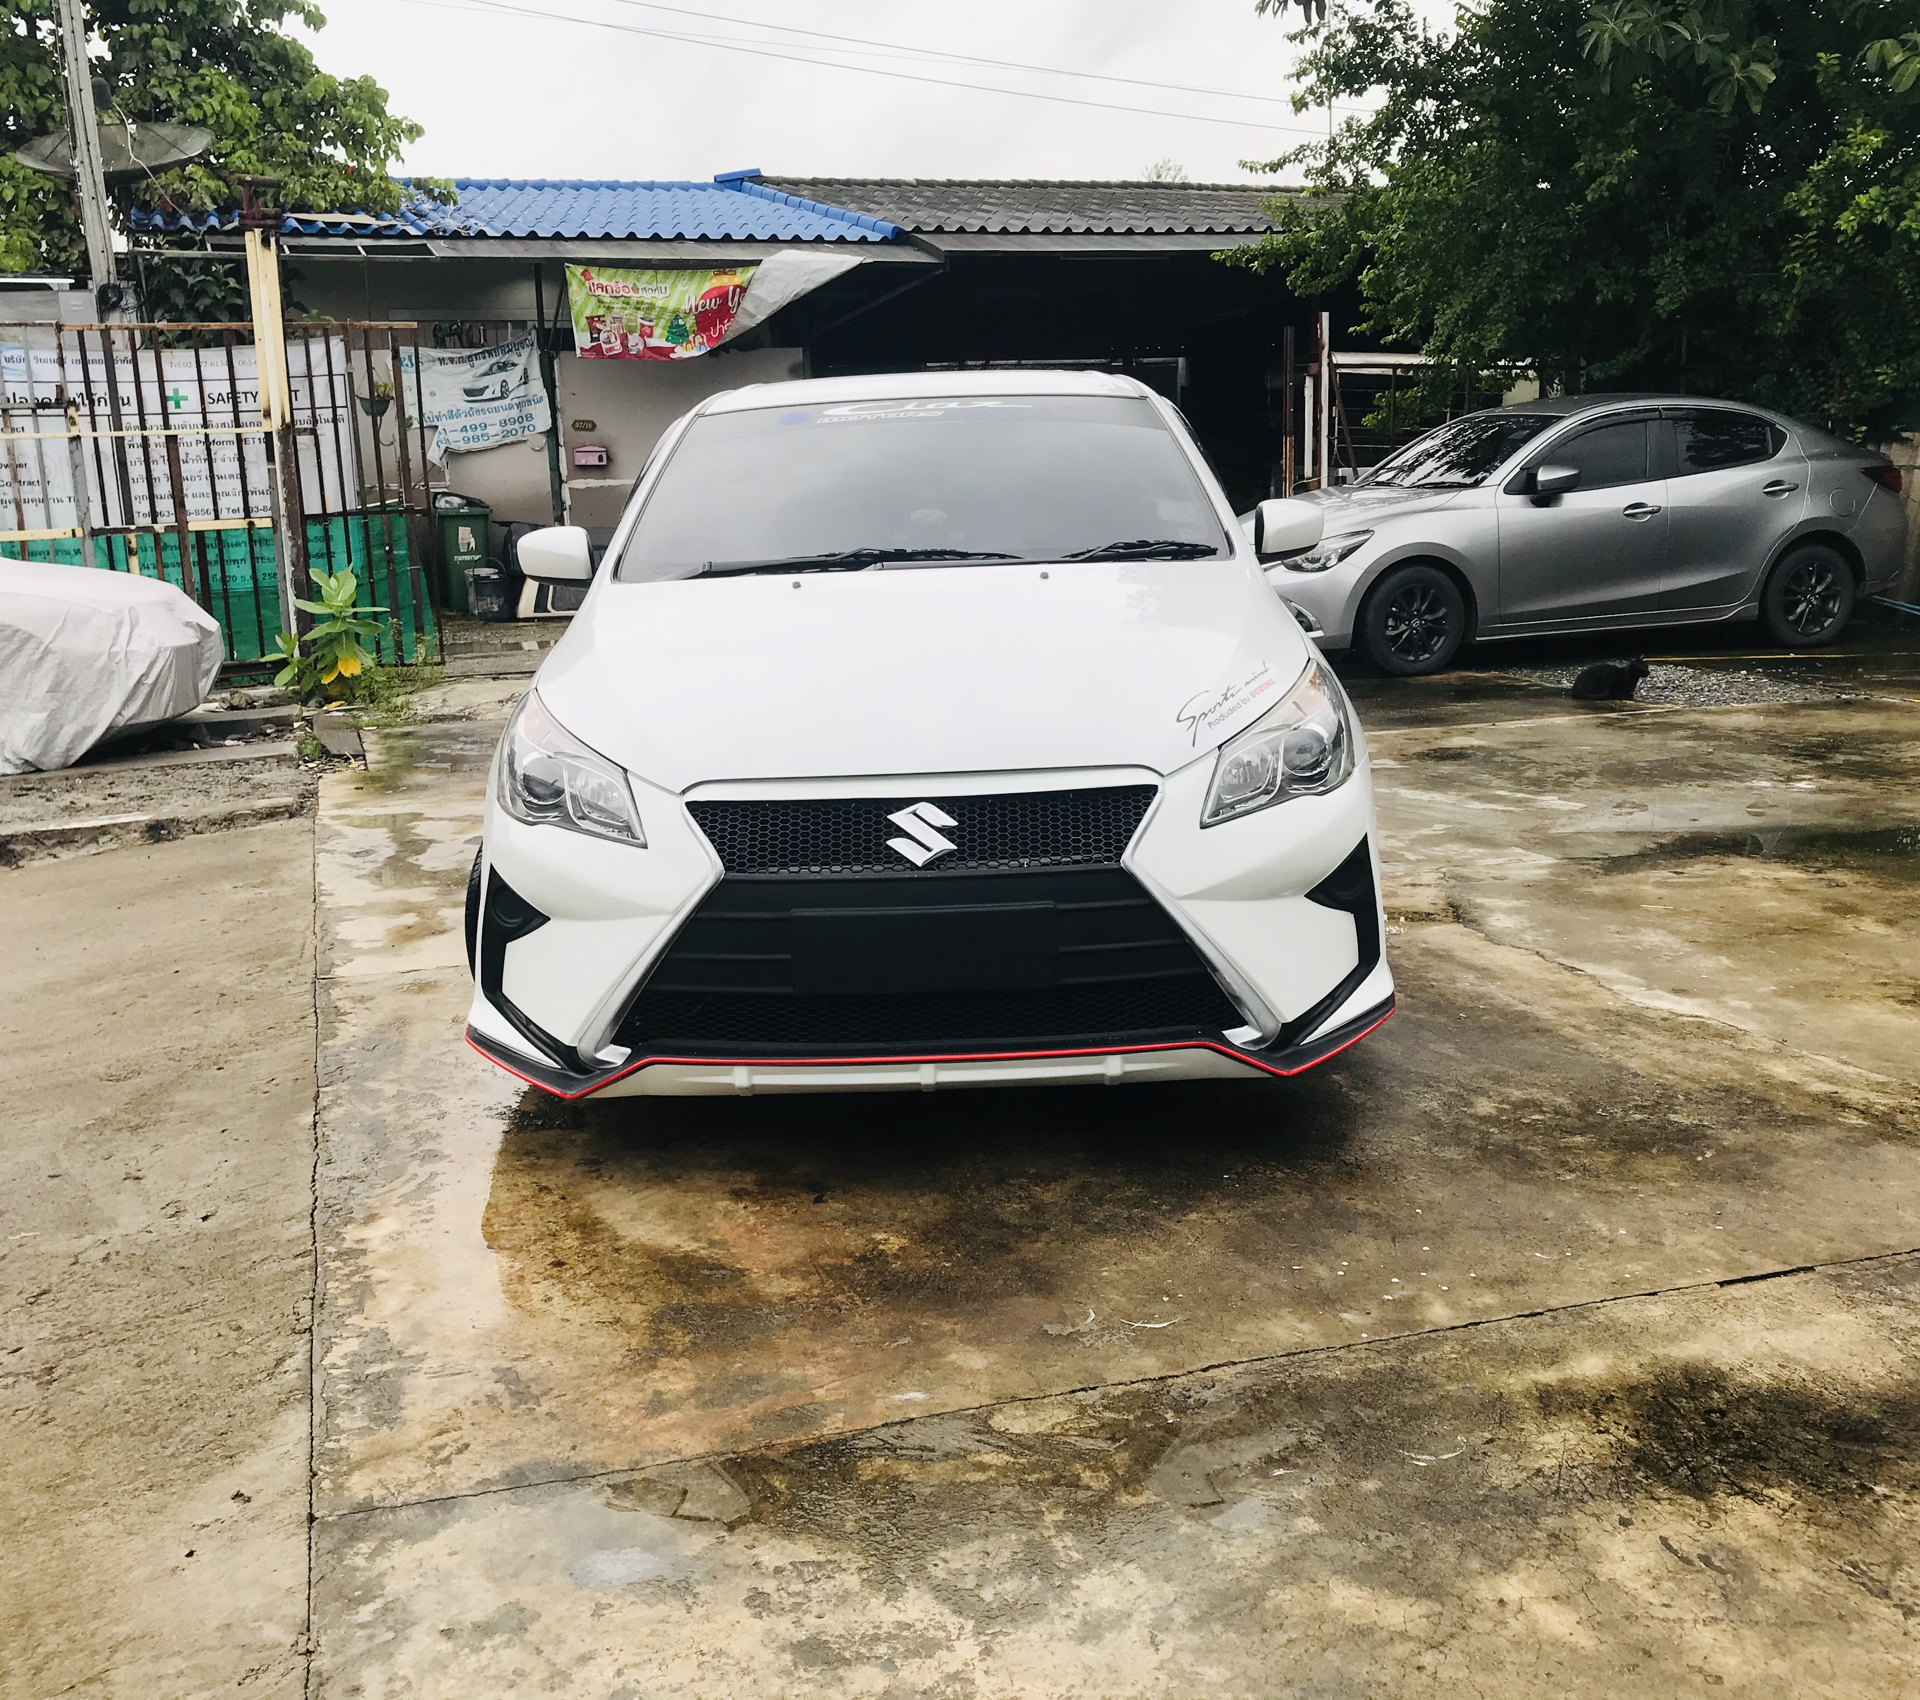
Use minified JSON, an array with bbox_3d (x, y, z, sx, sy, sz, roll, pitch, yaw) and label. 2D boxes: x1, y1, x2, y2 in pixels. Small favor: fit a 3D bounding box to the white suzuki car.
[{"bbox_3d":[-0.079,-0.593,5.126,1.780,1.475,4.500,-2,12,0],"label":"white suzuki car"}]

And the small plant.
[{"bbox_3d":[-3.578,-1.251,10.395,0.600,0.720,0.520,-2,12,0],"label":"small plant"}]

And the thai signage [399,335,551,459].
[{"bbox_3d":[-3.812,-3.557,14.452,1.136,0.907,0.060,-4,12,-12],"label":"thai signage"}]

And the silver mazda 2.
[{"bbox_3d":[3.482,-1.934,10.876,4.320,1.470,1.720,-6,13,-17],"label":"silver mazda 2"}]

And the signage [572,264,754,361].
[{"bbox_3d":[-2.354,-4.276,14.617,1.517,0.720,0.060,-5,12,-15],"label":"signage"}]

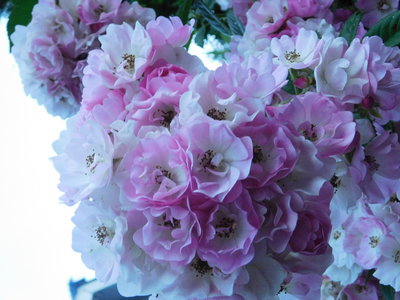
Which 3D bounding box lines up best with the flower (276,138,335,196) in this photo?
[{"bbox_3d":[0.070,0.012,0.397,0.038,0.036,0.027,5,9,-18],"label":"flower"}]

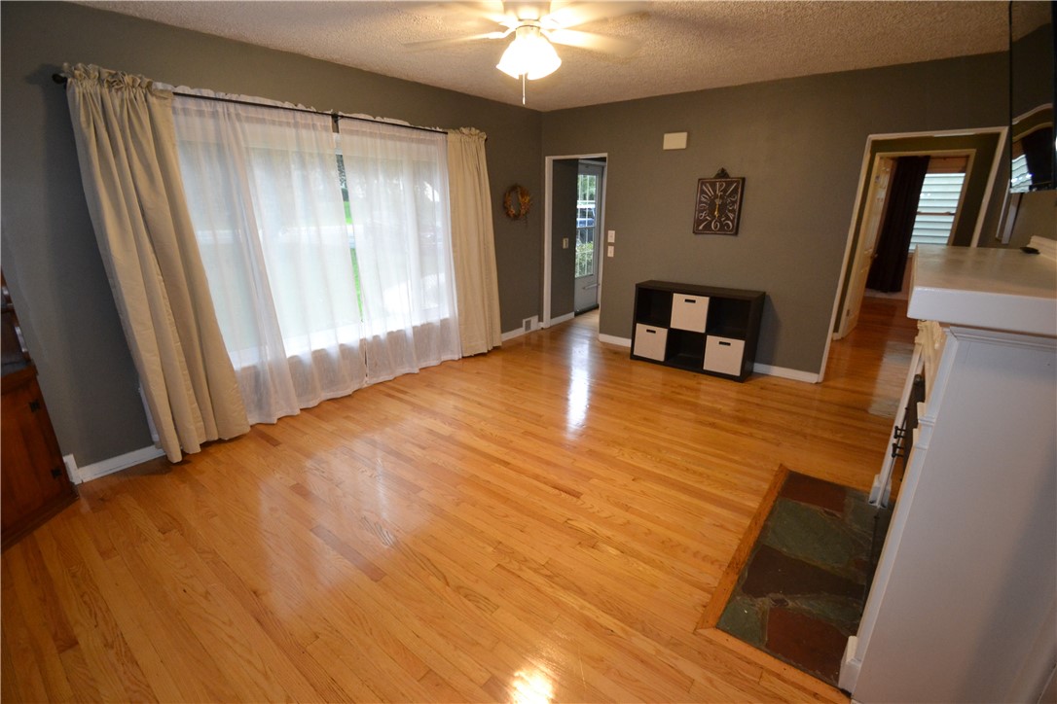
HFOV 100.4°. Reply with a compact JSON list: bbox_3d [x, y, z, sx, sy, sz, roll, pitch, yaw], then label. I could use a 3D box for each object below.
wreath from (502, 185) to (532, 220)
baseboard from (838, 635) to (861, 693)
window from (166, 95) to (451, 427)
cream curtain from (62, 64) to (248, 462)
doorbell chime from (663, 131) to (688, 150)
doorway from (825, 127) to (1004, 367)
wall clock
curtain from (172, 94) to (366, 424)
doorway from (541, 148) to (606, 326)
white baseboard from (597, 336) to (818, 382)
[{"bbox_3d":[-0.117,-1.719,5.056,0.090,0.413,0.408,14,23,38],"label":"wreath"},{"bbox_3d":[1.091,1.058,1.486,0.043,0.116,0.111,14,23,38],"label":"baseboard"},{"bbox_3d":[-1.510,-0.858,3.668,0.120,1.925,2.094,14,23,38],"label":"window"},{"bbox_3d":[-2.199,-0.429,2.733,0.160,2.279,0.454,14,23,38],"label":"cream curtain"},{"bbox_3d":[1.400,-2.016,4.210,0.223,0.136,0.050,14,23,38],"label":"doorbell chime"},{"bbox_3d":[2.916,-0.609,3.458,0.750,2.010,0.130,14,23,38],"label":"doorway"},{"bbox_3d":[1.768,-1.401,4.101,0.410,0.584,0.045,14,23,38],"label":"wall clock"},{"bbox_3d":[-1.775,-0.604,3.248,0.100,2.218,1.047,14,23,38],"label":"curtain"},{"bbox_3d":[0.554,-1.222,5.315,0.859,2.091,0.130,14,23,38],"label":"doorway"},{"bbox_3d":[1.729,0.031,4.638,2.255,0.096,0.020,14,23,38],"label":"white baseboard"}]

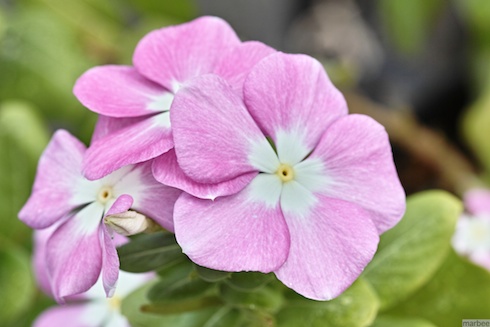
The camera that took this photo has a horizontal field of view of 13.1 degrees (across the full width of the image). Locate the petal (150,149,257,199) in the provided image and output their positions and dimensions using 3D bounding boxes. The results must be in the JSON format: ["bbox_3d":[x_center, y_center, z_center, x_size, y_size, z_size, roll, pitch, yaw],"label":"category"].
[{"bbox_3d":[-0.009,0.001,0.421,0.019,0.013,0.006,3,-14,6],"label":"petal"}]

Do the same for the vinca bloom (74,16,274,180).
[{"bbox_3d":[-0.014,-0.012,0.426,0.038,0.033,0.013,6,-17,14],"label":"vinca bloom"}]

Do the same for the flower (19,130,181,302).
[{"bbox_3d":[-0.028,0.011,0.427,0.034,0.034,0.012,5,-5,12],"label":"flower"}]

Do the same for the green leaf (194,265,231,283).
[{"bbox_3d":[-0.007,0.022,0.430,0.008,0.004,0.009,0,29,0],"label":"green leaf"}]

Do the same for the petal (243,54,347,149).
[{"bbox_3d":[0.010,-0.011,0.412,0.020,0.020,0.006,-1,-9,-2],"label":"petal"}]

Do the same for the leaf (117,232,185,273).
[{"bbox_3d":[-0.019,0.018,0.432,0.015,0.004,0.010,-13,37,-8],"label":"leaf"}]

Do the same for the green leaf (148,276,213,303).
[{"bbox_3d":[-0.013,0.026,0.438,0.013,0.004,0.010,-17,38,-13],"label":"green leaf"}]

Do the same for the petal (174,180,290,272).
[{"bbox_3d":[-0.002,0.011,0.408,0.022,0.019,0.006,-1,-9,-2],"label":"petal"}]

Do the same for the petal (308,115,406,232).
[{"bbox_3d":[0.021,0.002,0.410,0.020,0.023,0.006,-1,-9,-2],"label":"petal"}]

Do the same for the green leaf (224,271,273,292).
[{"bbox_3d":[0.001,0.023,0.432,0.010,0.004,0.010,0,29,0],"label":"green leaf"}]

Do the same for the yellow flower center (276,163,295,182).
[{"bbox_3d":[0.008,0.002,0.411,0.003,0.004,0.002,-1,-9,-2],"label":"yellow flower center"}]

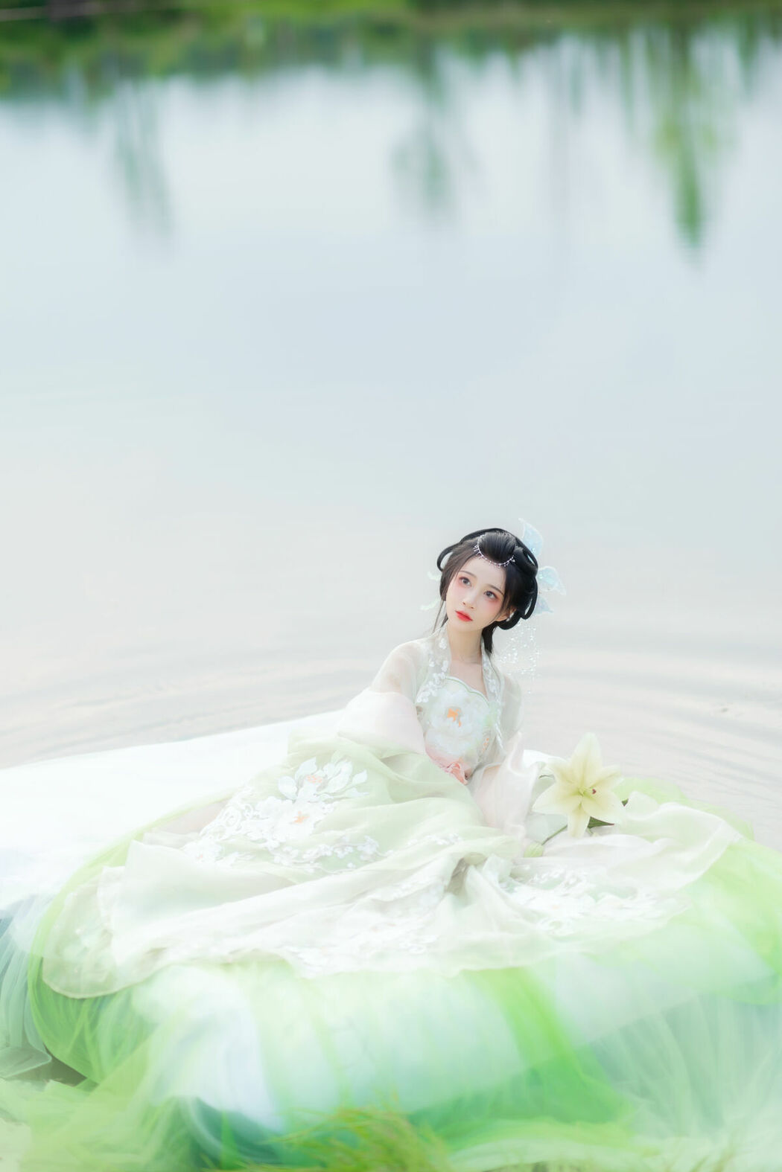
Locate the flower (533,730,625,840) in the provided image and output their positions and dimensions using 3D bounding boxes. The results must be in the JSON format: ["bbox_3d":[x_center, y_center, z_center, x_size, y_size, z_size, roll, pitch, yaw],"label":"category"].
[{"bbox_3d":[0.400,0.424,5.920,0.198,0.222,0.110,-3,3,-11],"label":"flower"}]

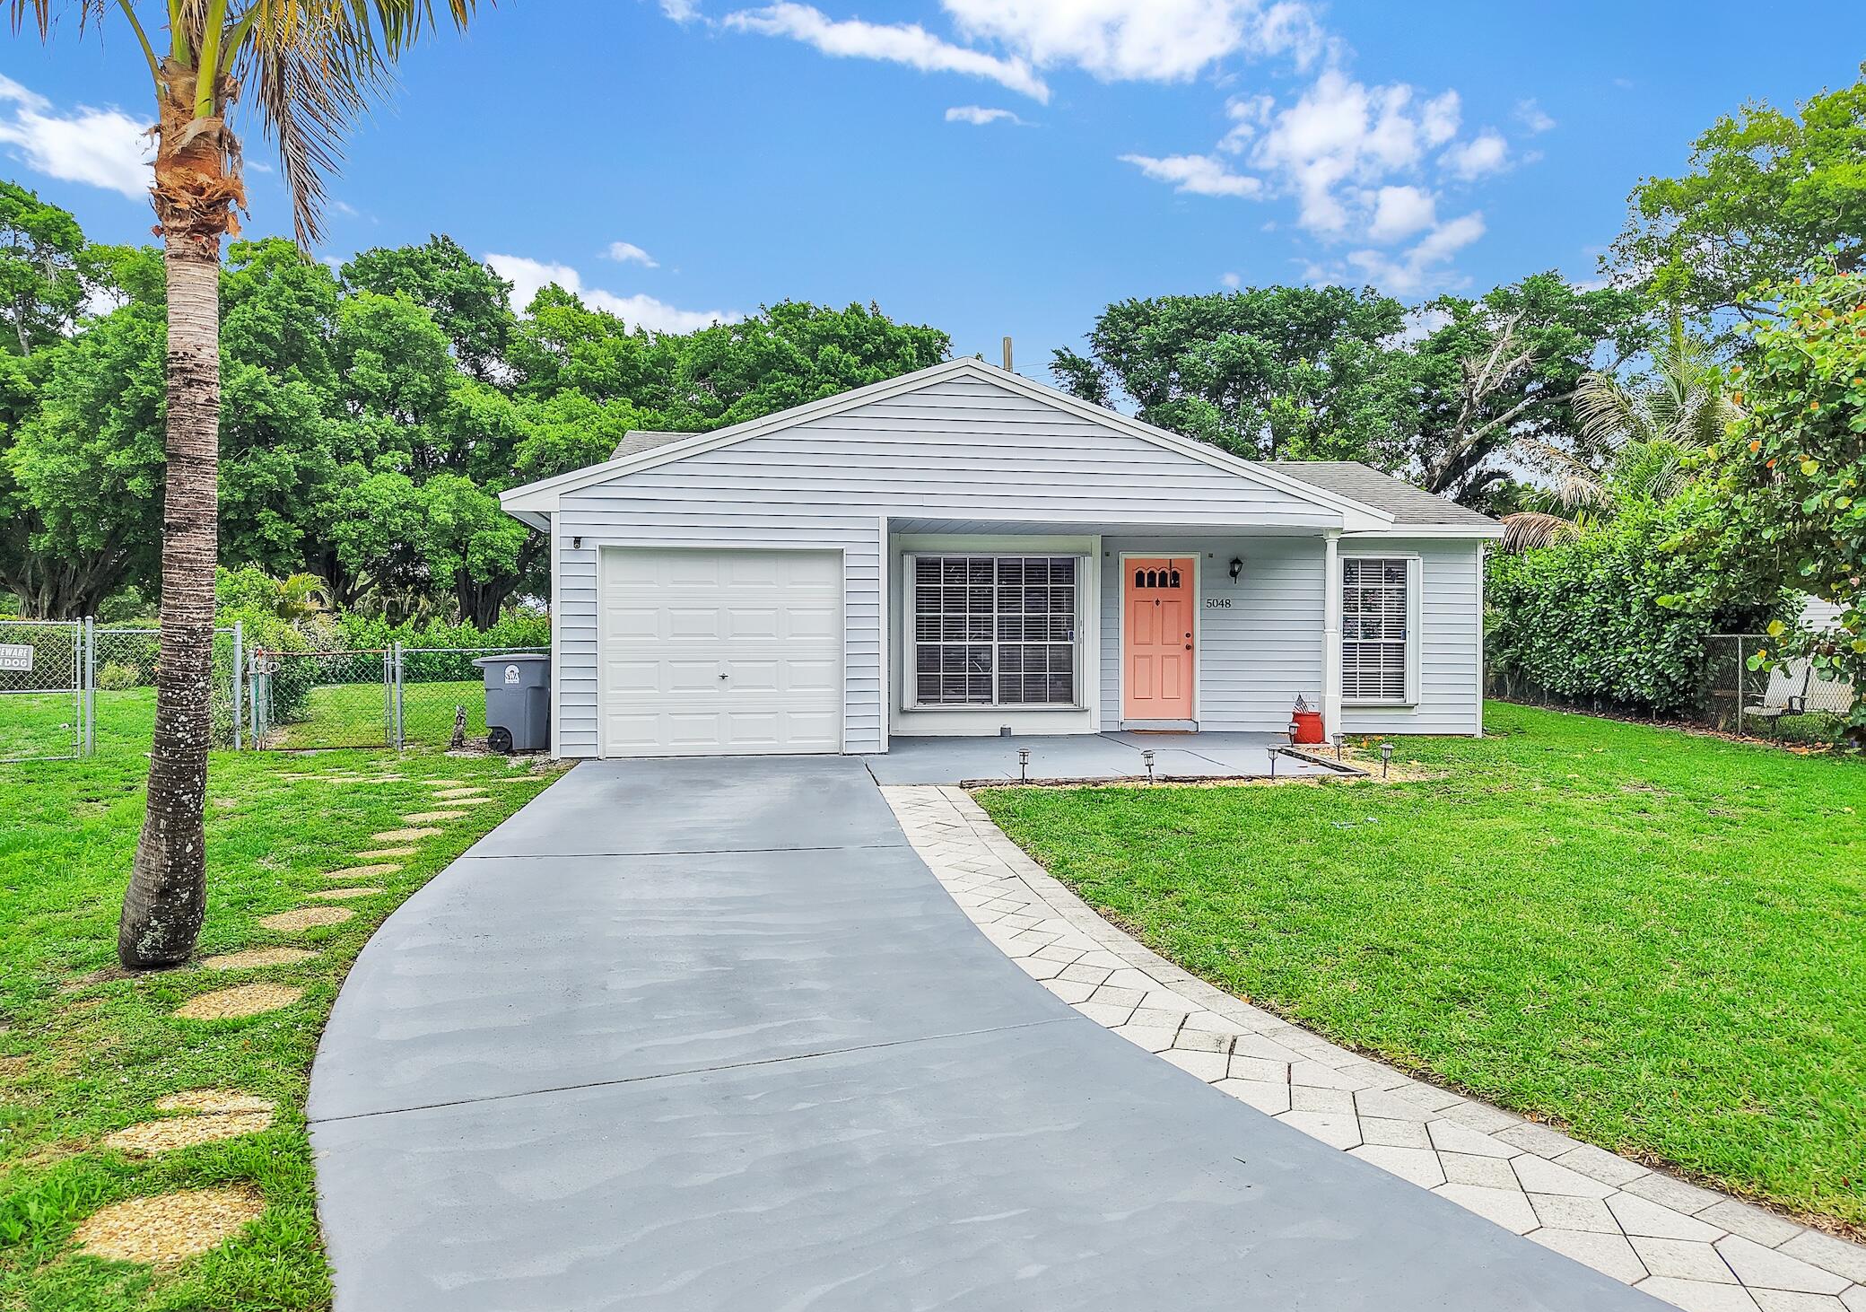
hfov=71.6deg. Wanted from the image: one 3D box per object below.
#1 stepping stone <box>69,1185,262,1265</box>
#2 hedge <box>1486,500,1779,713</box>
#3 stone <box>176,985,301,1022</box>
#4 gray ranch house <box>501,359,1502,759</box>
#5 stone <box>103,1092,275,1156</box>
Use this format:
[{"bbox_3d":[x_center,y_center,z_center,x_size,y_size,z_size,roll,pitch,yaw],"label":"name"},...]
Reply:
[{"bbox_3d":[-2.020,1.522,3.430,0.450,0.050,0.455,0,0,0],"label":"stepping stone"},{"bbox_3d":[12.000,-0.640,23.000,1.800,3.300,9.800,0,0,9],"label":"hedge"},{"bbox_3d":[-2.800,1.427,5.240,0.455,0.050,0.450,0,0,0],"label":"stone"},{"bbox_3d":[0.790,-1.050,18.200,11.700,4.100,9.600,0,0,-9],"label":"gray ranch house"},{"bbox_3d":[-2.290,1.487,4.080,0.455,0.050,0.475,0,0,0],"label":"stone"}]

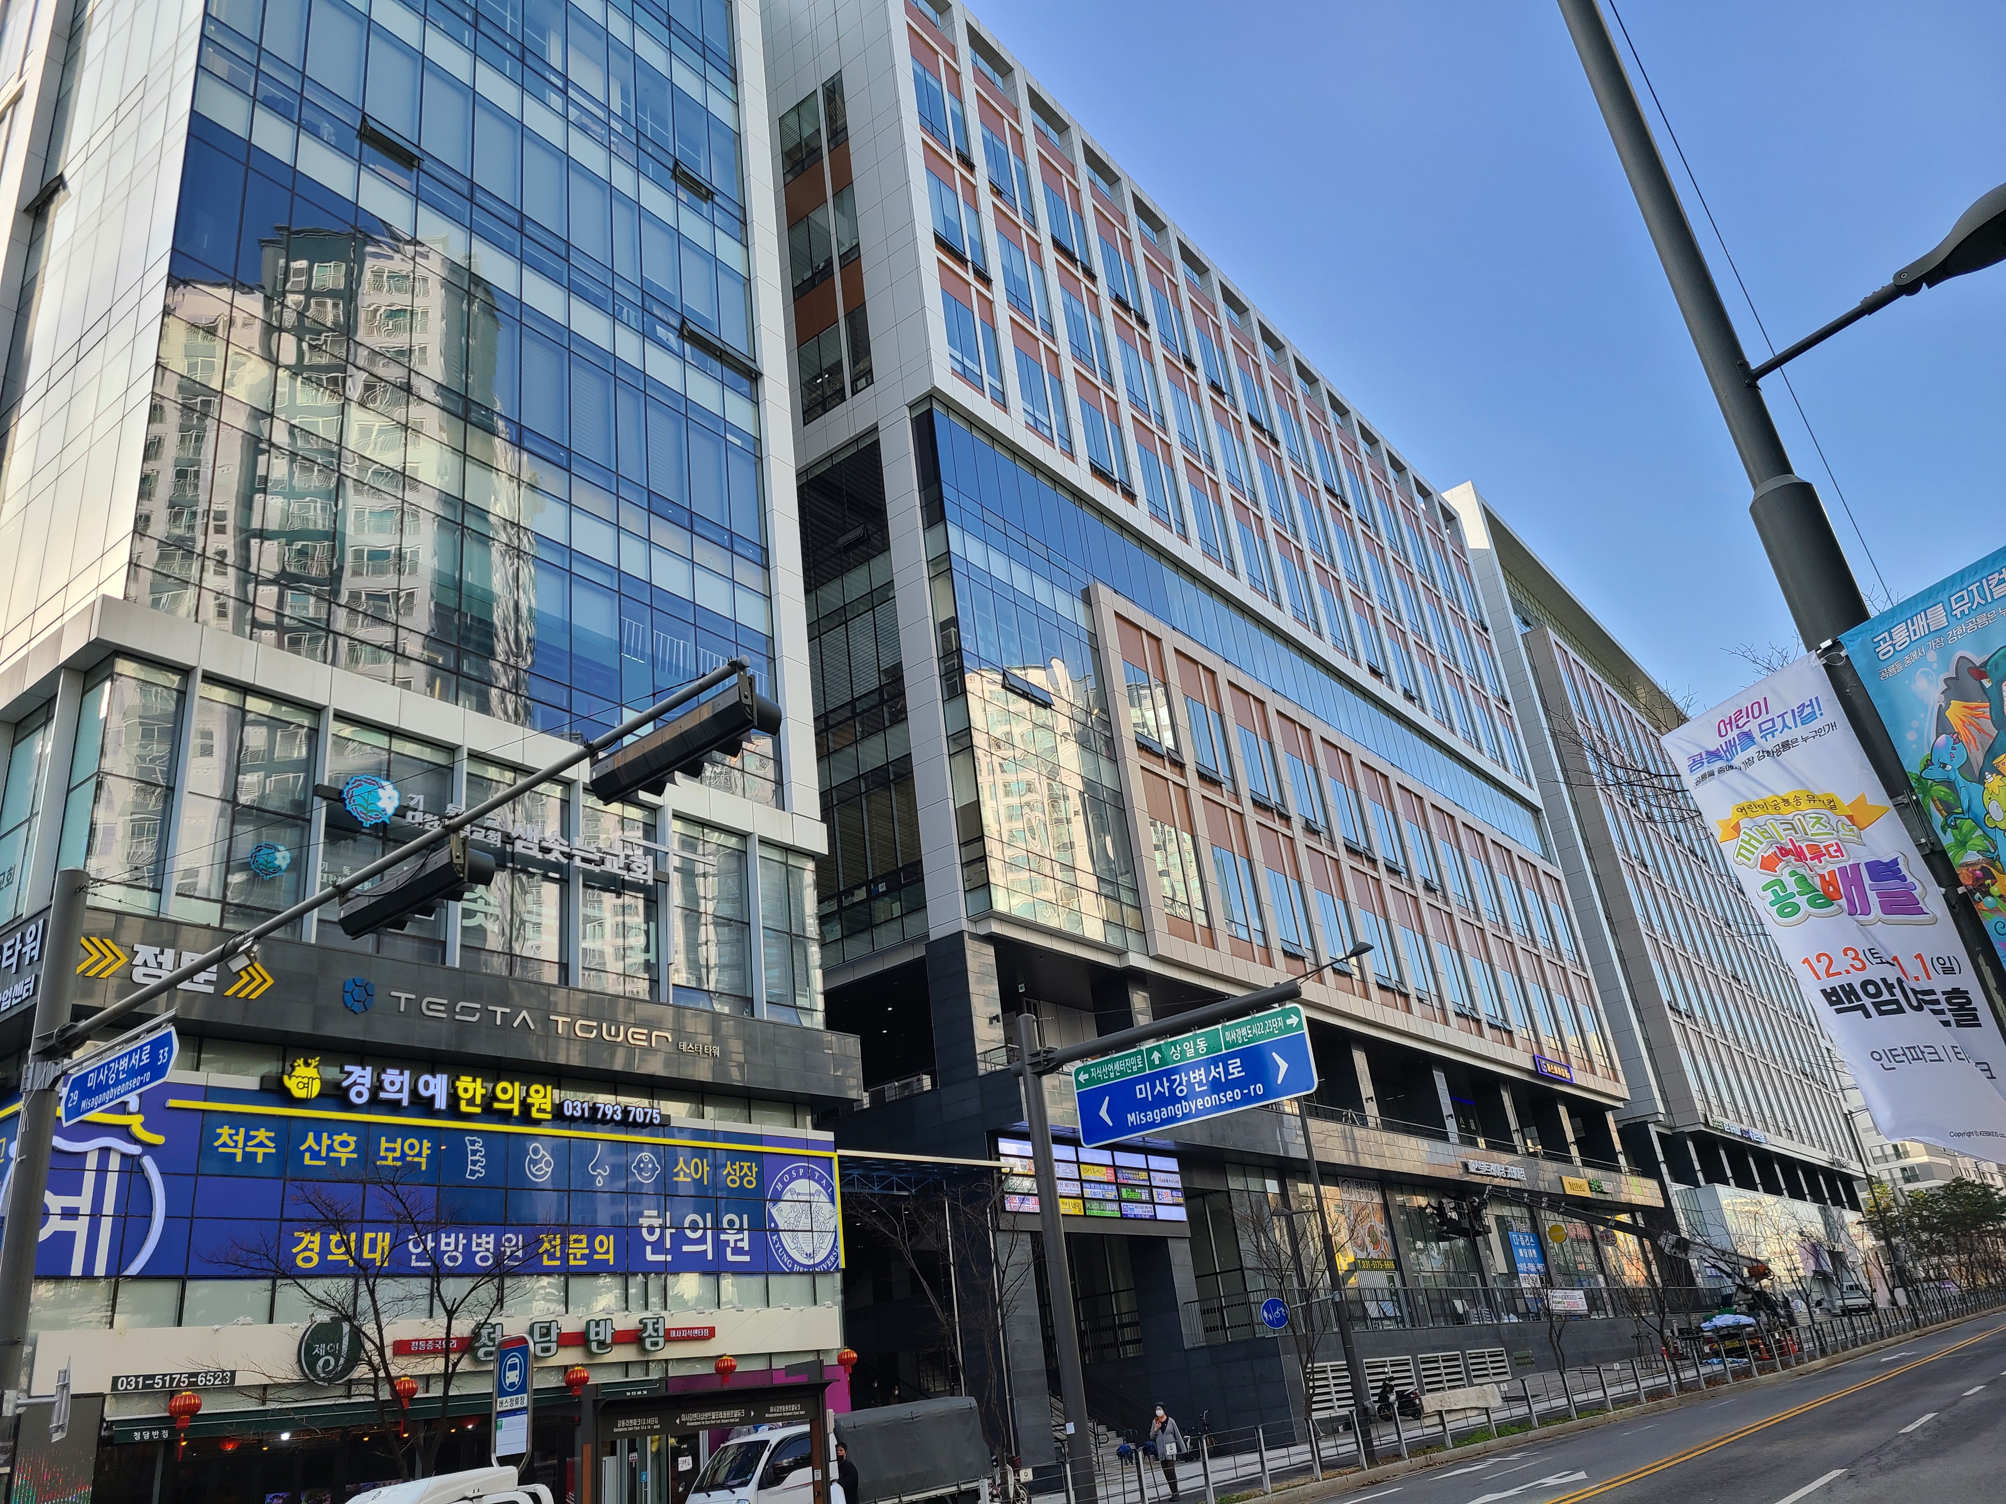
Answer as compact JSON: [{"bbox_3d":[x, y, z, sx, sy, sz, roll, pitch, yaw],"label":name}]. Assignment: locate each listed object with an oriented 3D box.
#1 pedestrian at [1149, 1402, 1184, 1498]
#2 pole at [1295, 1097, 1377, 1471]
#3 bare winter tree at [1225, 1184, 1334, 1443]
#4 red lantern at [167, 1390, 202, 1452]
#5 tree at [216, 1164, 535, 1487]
[{"bbox_3d":[2.907,12.381,26.684,0.500,1.575,0.400,-18,-26,22],"label":"pedestrian"},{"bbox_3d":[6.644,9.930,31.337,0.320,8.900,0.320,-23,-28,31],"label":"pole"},{"bbox_3d":[5.603,10.995,29.023,2.000,5.336,2.000,-23,-28,31],"label":"bare winter tree"},{"bbox_3d":[-9.513,7.819,17.520,0.365,0.695,0.365,-23,-28,31],"label":"red lantern"},{"bbox_3d":[-5.751,6.261,14.190,2.517,4.555,2.650,-23,-28,31],"label":"tree"}]

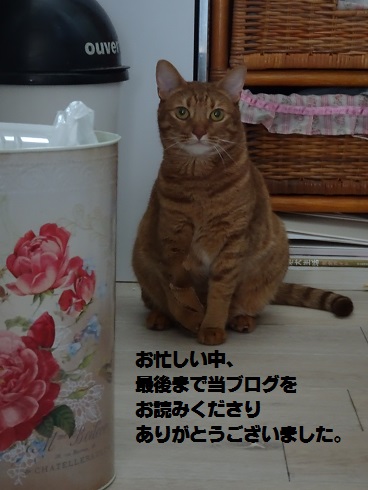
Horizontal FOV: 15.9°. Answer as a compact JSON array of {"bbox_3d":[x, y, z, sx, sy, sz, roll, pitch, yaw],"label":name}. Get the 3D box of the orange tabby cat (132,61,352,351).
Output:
[{"bbox_3d":[0.081,-0.072,1.756,0.290,0.353,0.280,2,11,9],"label":"orange tabby cat"}]

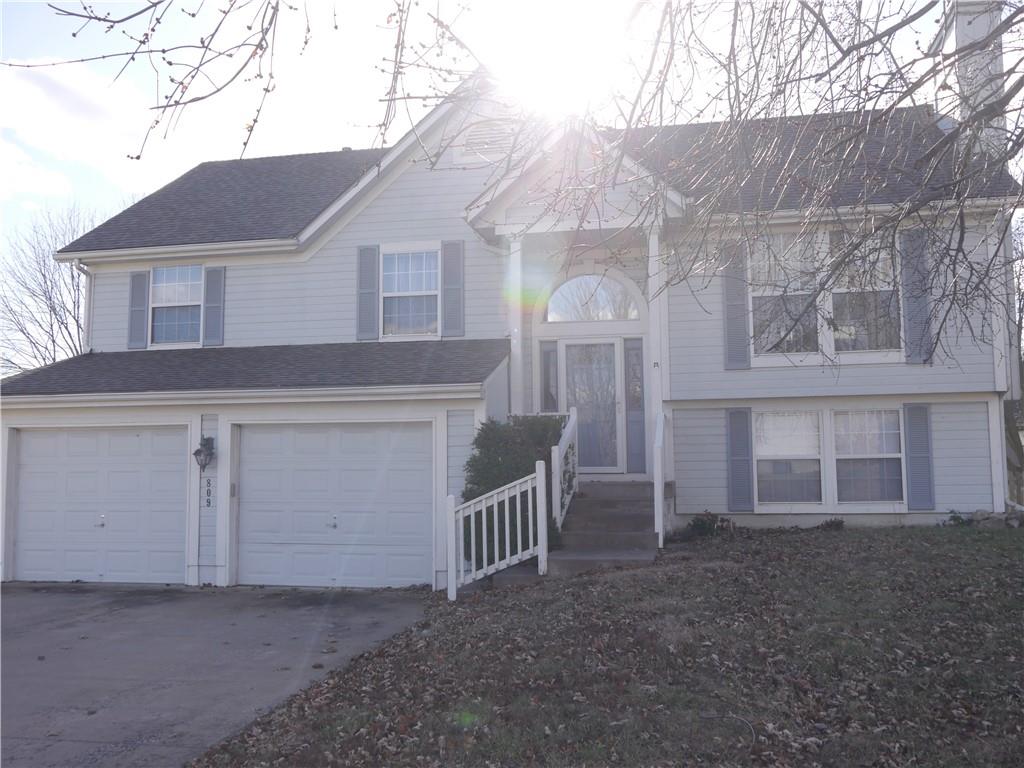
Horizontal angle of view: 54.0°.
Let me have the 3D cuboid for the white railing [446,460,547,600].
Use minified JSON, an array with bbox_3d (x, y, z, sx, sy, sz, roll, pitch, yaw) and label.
[{"bbox_3d":[-0.170,1.703,11.636,1.150,1.600,0.100,-1,-5,12],"label":"white railing"}]

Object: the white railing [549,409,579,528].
[{"bbox_3d":[0.707,1.081,13.126,0.100,1.640,1.680,-1,-5,12],"label":"white railing"}]

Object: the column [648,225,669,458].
[{"bbox_3d":[1.981,-0.428,13.830,0.180,3.545,0.180,-1,-5,12],"label":"column"}]

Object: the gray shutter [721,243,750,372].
[{"bbox_3d":[3.233,-1.127,14.519,0.365,1.874,0.045,-1,-5,12],"label":"gray shutter"}]

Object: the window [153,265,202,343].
[{"bbox_3d":[-5.488,-1.311,16.453,0.940,1.308,0.090,-1,-5,12],"label":"window"}]

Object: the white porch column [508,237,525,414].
[{"bbox_3d":[0.079,-0.369,14.230,0.180,3.525,0.180,-1,-5,12],"label":"white porch column"}]

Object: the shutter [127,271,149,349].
[{"bbox_3d":[-6.169,-1.216,16.569,0.365,1.295,0.045,-1,-5,12],"label":"shutter"}]

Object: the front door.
[{"bbox_3d":[1.234,0.342,15.224,0.950,2.017,0.080,-1,-5,12],"label":"front door"}]

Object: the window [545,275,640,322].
[{"bbox_3d":[1.230,-1.311,15.372,1.470,0.734,0.090,-1,-5,12],"label":"window"}]

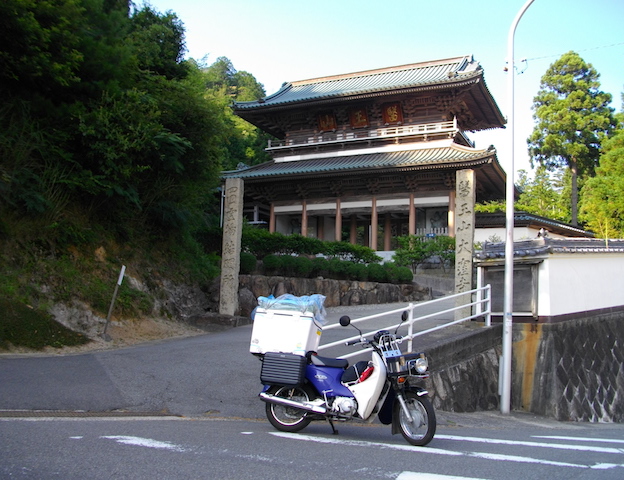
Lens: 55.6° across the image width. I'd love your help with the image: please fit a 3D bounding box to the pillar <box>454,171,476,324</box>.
[{"bbox_3d":[3.243,0.106,12.500,0.335,3.181,0.335,-1,-6,22],"label":"pillar"}]

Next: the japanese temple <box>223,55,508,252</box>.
[{"bbox_3d":[4.528,-5.721,43.270,18.706,14.090,11.757,-1,-6,25],"label":"japanese temple"}]

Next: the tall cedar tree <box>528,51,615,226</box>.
[{"bbox_3d":[24.125,-8.878,55.000,7.995,17.478,7.995,1,-6,0],"label":"tall cedar tree"}]

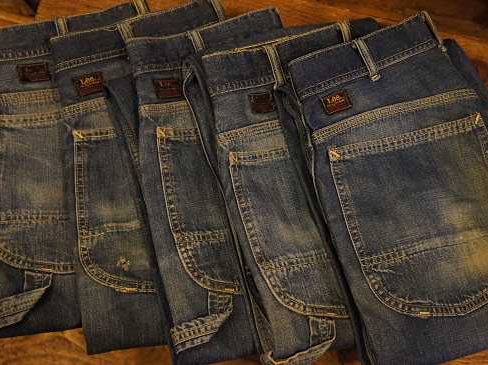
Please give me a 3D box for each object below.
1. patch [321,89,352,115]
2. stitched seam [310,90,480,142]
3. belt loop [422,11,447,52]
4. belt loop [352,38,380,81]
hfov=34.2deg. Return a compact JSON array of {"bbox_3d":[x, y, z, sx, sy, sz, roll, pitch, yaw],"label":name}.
[{"bbox_3d":[0.102,-0.087,0.874,0.029,0.004,0.024,-14,62,-8],"label":"patch"},{"bbox_3d":[0.164,-0.074,0.868,0.190,0.010,0.020,-16,62,-8],"label":"stitched seam"},{"bbox_3d":[0.221,-0.177,0.920,0.012,0.009,0.057,10,51,-41],"label":"belt loop"},{"bbox_3d":[0.139,-0.140,0.899,0.013,0.008,0.057,-14,62,-8],"label":"belt loop"}]

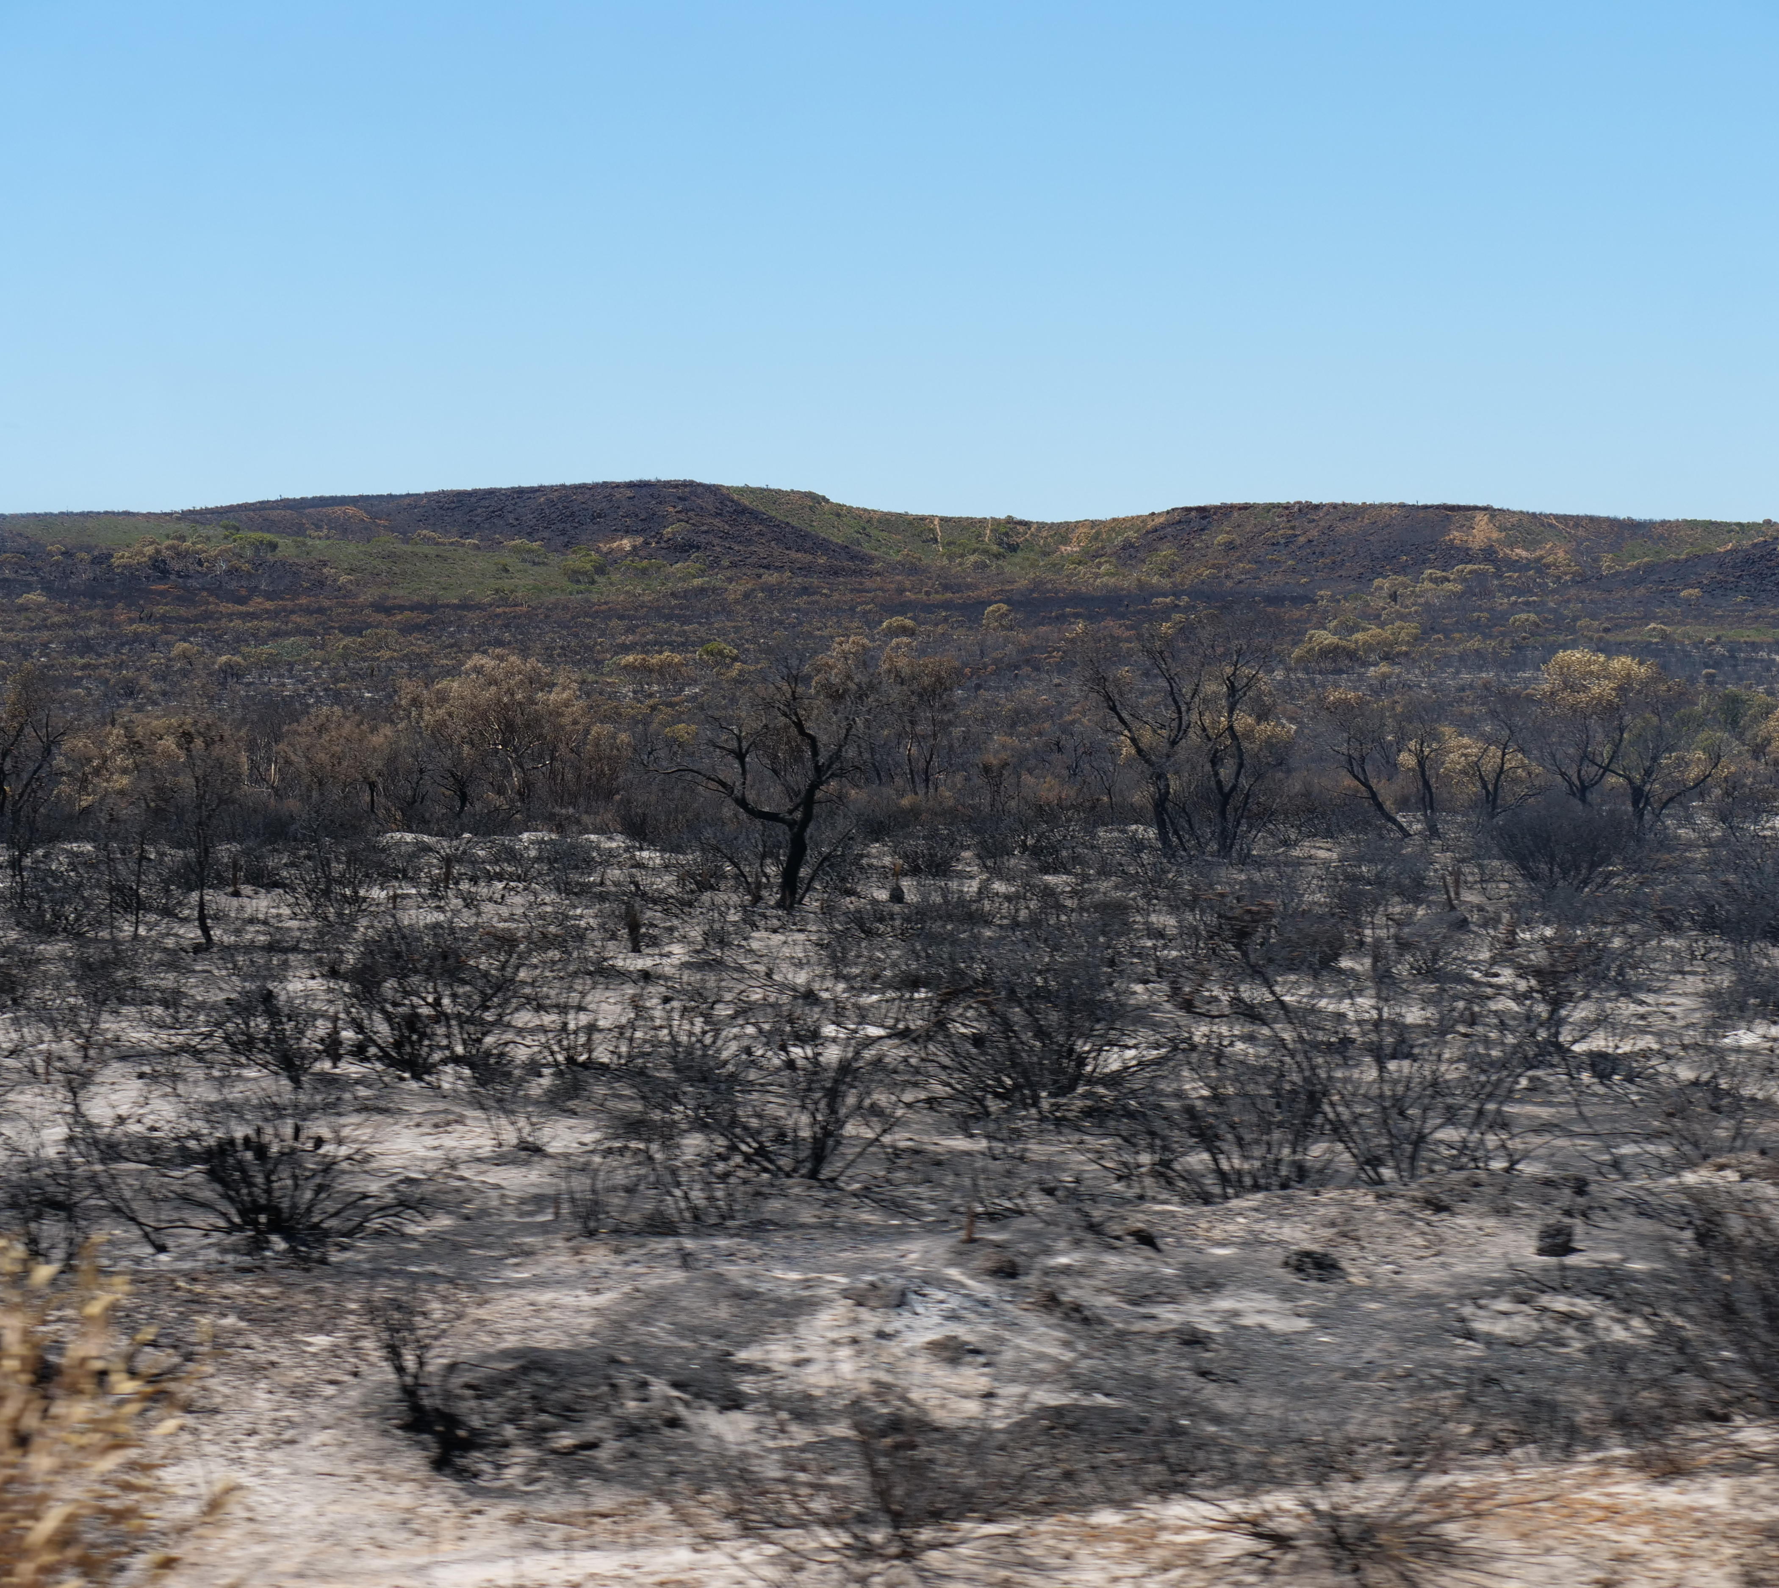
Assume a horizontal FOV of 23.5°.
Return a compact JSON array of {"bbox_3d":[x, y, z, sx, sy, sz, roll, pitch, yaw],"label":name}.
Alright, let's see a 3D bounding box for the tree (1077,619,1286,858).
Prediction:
[{"bbox_3d":[5.034,-0.973,73.000,3.560,4.190,3.020,0,2,0],"label":"tree"}]

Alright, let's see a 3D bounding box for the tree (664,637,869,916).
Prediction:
[{"bbox_3d":[-1.544,-0.229,54.000,2.690,3.370,2.420,0,2,0],"label":"tree"}]

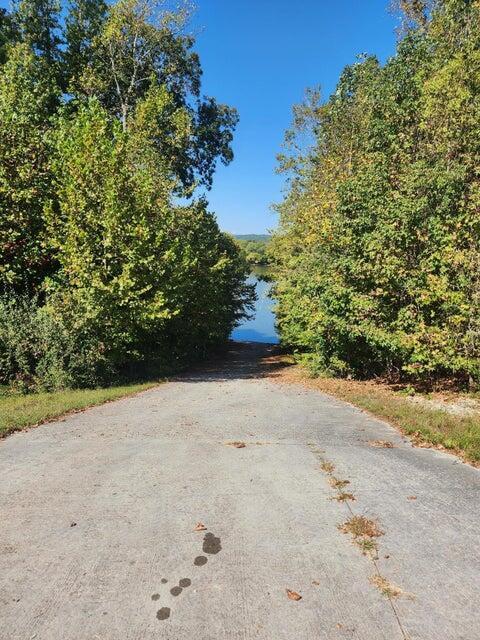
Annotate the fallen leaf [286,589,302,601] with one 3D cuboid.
[{"bbox_3d":[0.256,1.291,2.000,0.077,0.016,0.046,4,9,27],"label":"fallen leaf"}]

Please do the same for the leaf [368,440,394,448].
[{"bbox_3d":[1.564,1.376,4.700,0.270,0.035,0.140,0,3,0],"label":"leaf"}]

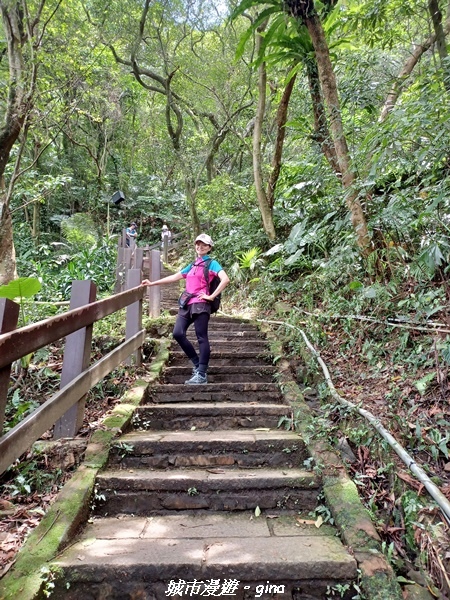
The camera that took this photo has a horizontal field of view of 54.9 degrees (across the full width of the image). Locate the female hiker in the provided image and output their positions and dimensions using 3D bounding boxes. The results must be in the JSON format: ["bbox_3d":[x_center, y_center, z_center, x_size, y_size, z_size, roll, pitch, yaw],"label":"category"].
[{"bbox_3d":[-0.415,0.077,4.613,0.900,1.600,0.500,-5,-12,25],"label":"female hiker"}]

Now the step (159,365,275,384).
[{"bbox_3d":[-0.050,0.915,5.241,1.340,0.190,0.400,0,-10,0],"label":"step"}]

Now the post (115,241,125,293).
[{"bbox_3d":[-2.297,-0.653,9.478,0.130,1.077,0.130,3,-11,-15],"label":"post"}]

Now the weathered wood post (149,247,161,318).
[{"bbox_3d":[-1.128,-0.267,6.914,0.125,1.087,0.125,5,-12,-27],"label":"weathered wood post"}]

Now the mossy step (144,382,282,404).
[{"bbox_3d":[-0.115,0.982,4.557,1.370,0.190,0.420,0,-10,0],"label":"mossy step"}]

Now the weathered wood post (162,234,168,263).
[{"bbox_3d":[-2.017,-1.717,14.760,0.135,1.004,0.135,3,-11,-15],"label":"weathered wood post"}]

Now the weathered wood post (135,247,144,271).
[{"bbox_3d":[-1.562,-0.445,7.914,0.130,1.031,0.130,2,-11,-12],"label":"weathered wood post"}]

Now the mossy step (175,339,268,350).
[{"bbox_3d":[-0.045,0.682,6.149,1.280,0.170,0.380,0,-10,0],"label":"mossy step"}]

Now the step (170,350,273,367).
[{"bbox_3d":[-0.050,0.782,5.673,1.320,0.185,0.380,0,-10,0],"label":"step"}]

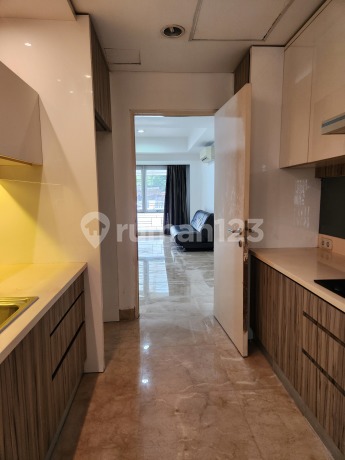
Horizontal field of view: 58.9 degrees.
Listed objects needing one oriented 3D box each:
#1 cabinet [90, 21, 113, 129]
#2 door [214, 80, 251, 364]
[{"bbox_3d":[-0.883,-1.172,2.488,0.620,0.567,0.895,-1,8,-3],"label":"cabinet"},{"bbox_3d":[0.531,-0.067,2.799,0.048,2.125,0.859,-2,7,-8],"label":"door"}]

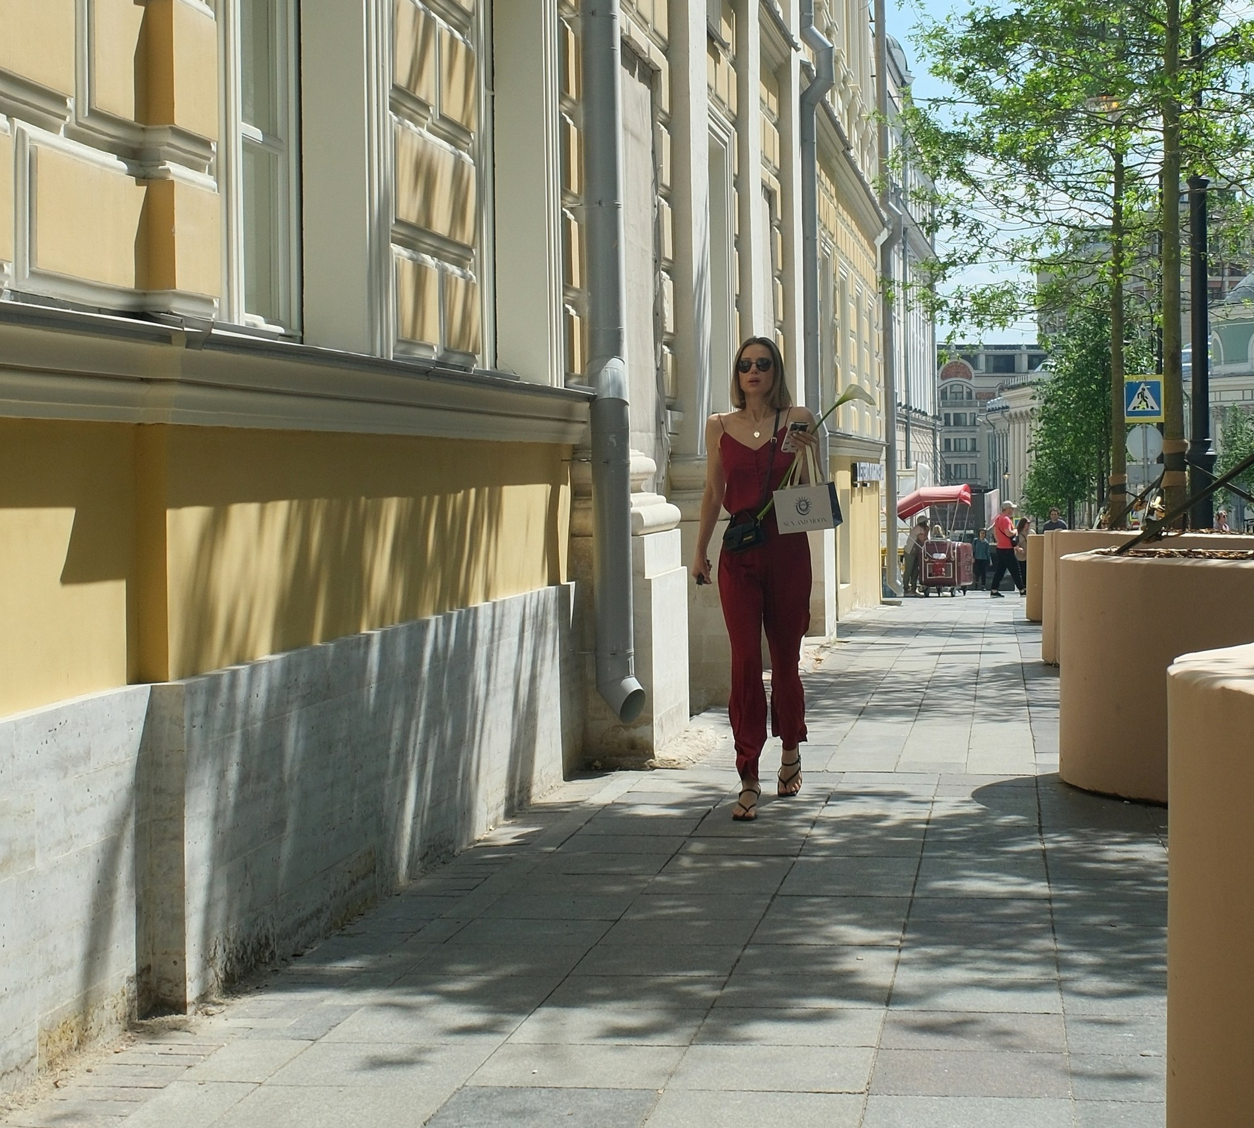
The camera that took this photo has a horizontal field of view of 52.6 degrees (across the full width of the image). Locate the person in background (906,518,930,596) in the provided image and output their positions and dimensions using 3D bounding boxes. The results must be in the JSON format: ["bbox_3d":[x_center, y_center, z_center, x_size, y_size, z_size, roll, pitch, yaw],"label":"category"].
[{"bbox_3d":[5.320,-0.130,23.200,0.500,1.460,0.480,-1,3,-12],"label":"person in background"}]

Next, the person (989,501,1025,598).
[{"bbox_3d":[6.710,-0.256,22.400,0.600,1.710,0.500,-1,3,-12],"label":"person"}]

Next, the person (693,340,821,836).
[{"bbox_3d":[0.462,0.030,4.600,0.470,1.710,0.480,0,3,12],"label":"person"}]

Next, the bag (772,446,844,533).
[{"bbox_3d":[0.626,-0.257,4.400,0.205,0.300,0.090,-6,3,25],"label":"bag"}]

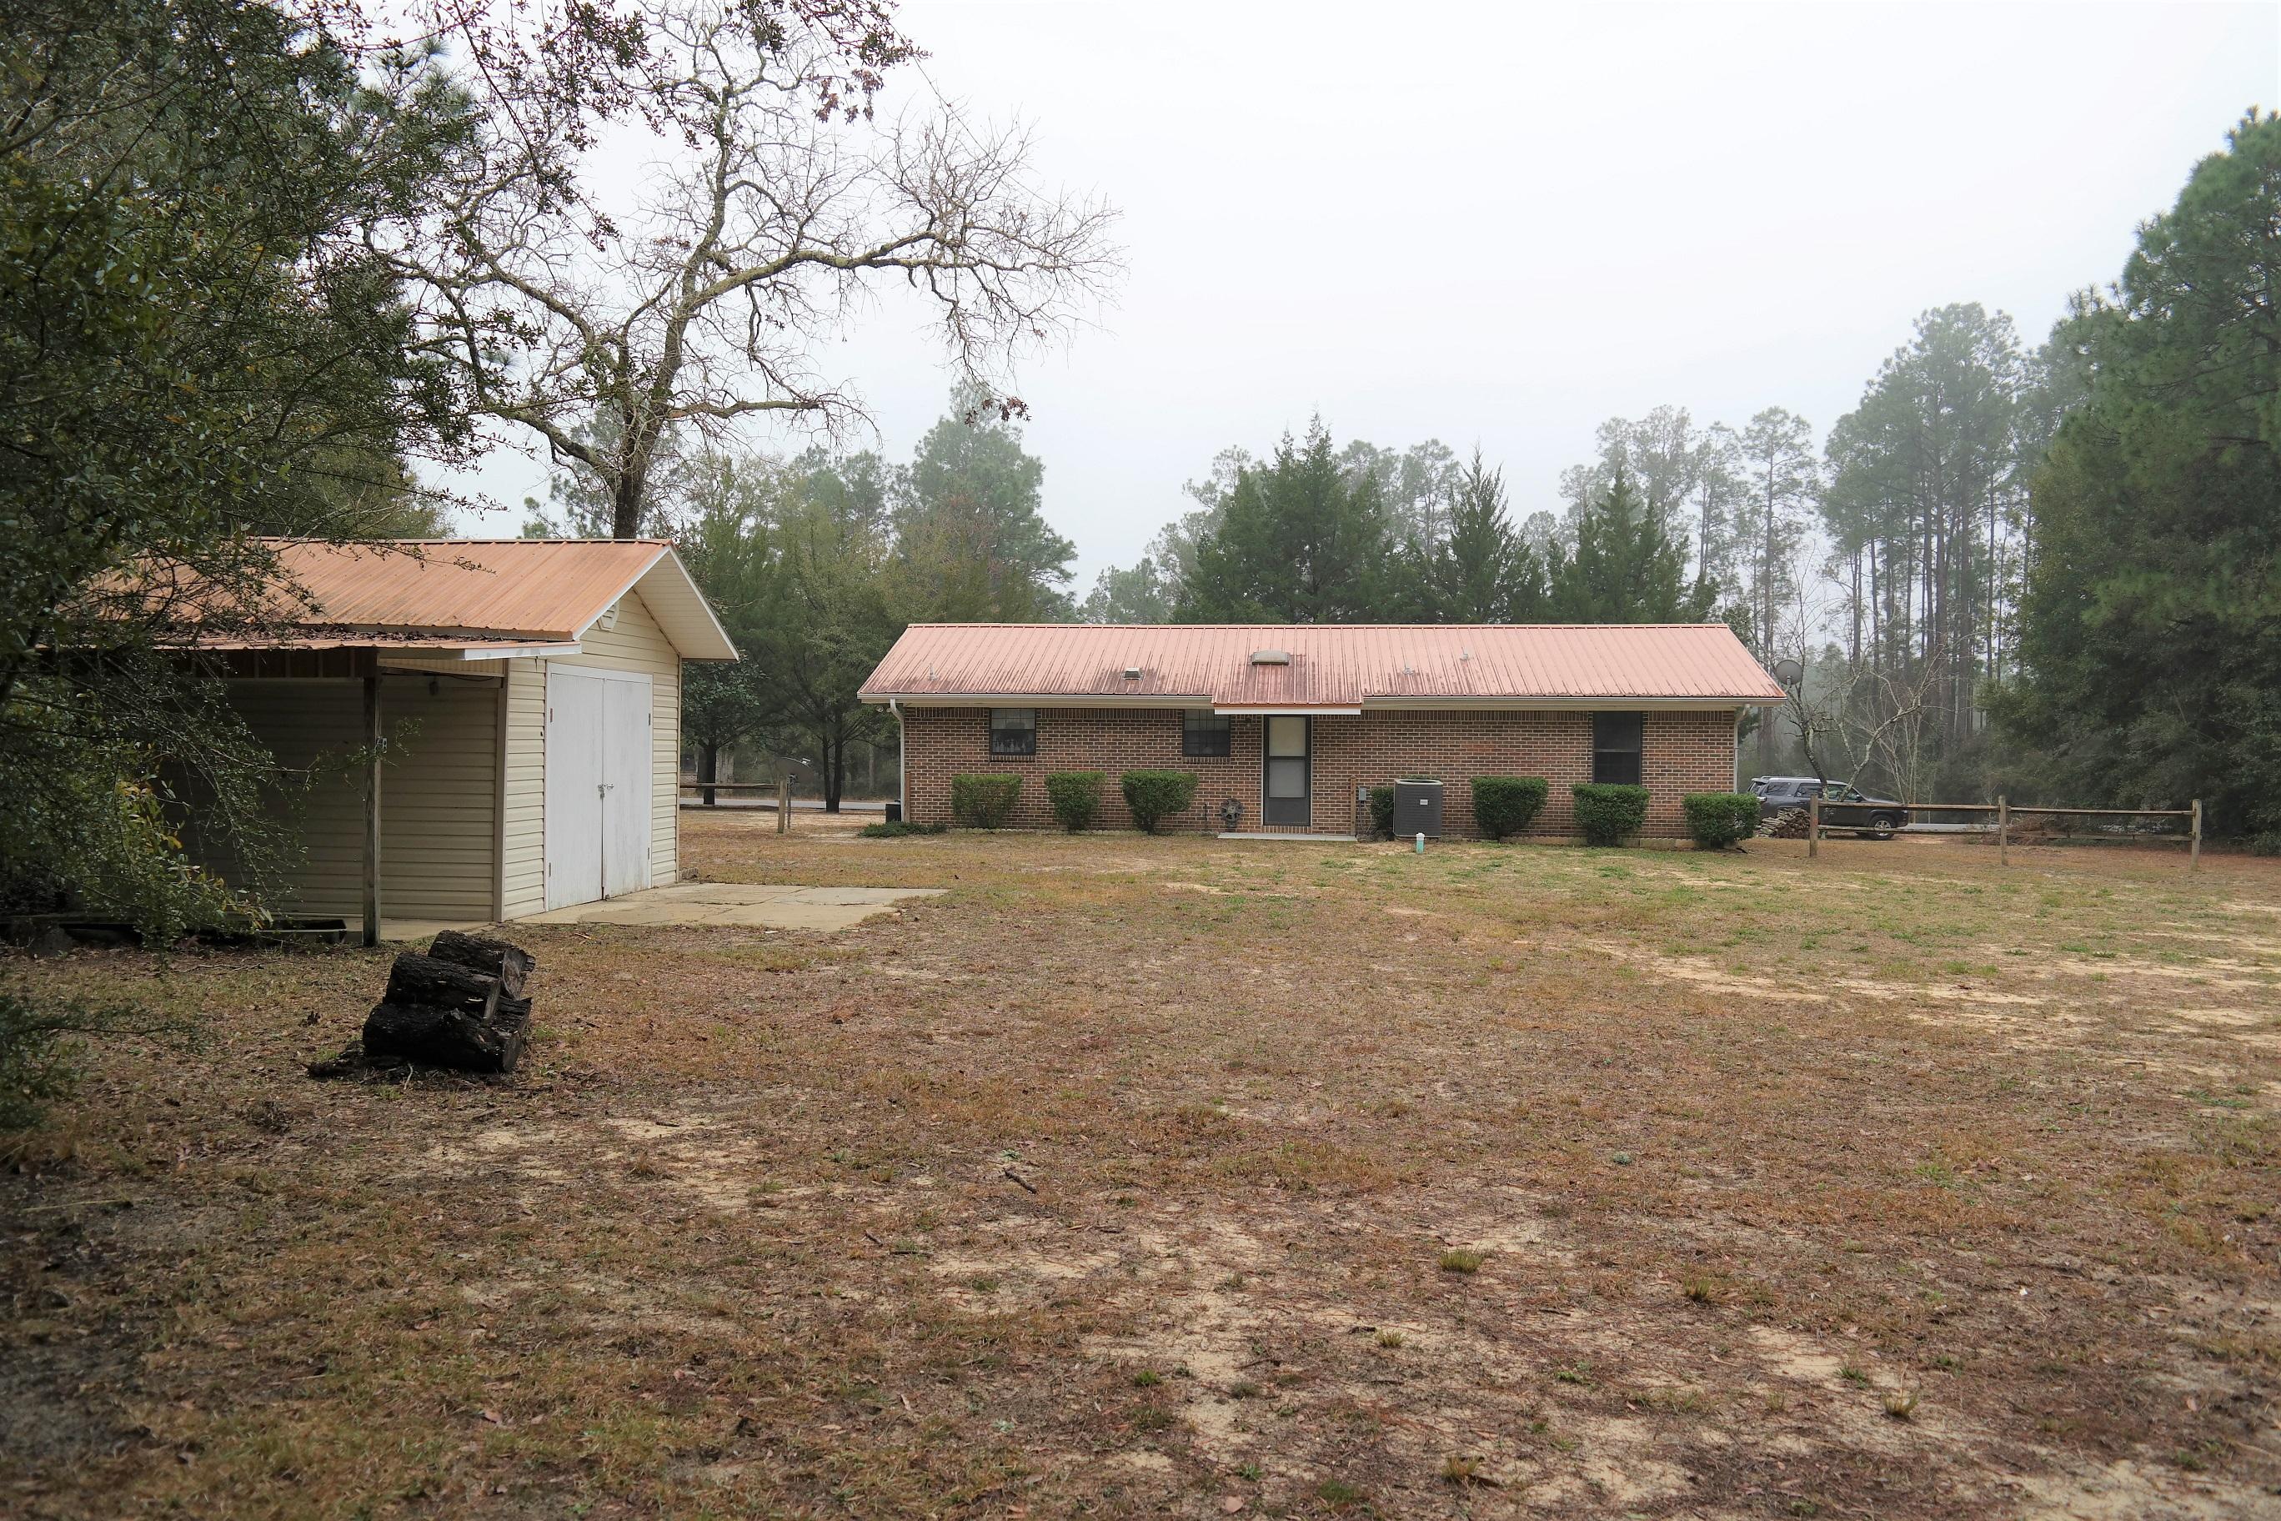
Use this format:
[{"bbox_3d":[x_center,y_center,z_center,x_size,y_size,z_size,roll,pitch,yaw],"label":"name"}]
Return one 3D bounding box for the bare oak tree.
[{"bbox_3d":[-5.600,-5.200,25.000,10.600,13.600,10.200,0,1,5],"label":"bare oak tree"}]

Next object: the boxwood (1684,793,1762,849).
[{"bbox_3d":[9.930,1.050,29.200,1.330,0.980,1.200,0,1,5],"label":"boxwood"}]

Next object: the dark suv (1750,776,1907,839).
[{"bbox_3d":[20.500,1.450,51.000,4.820,1.820,1.920,0,1,4],"label":"dark suv"}]

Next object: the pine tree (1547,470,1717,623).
[{"bbox_3d":[14.900,-3.200,52.000,5.800,11.200,5.800,0,1,5],"label":"pine tree"}]

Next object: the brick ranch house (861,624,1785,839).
[{"bbox_3d":[3.371,-0.680,34.130,16.300,4.100,8.400,0,1,5],"label":"brick ranch house"}]

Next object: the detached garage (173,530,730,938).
[{"bbox_3d":[-6.945,-0.362,15.170,4.950,3.400,6.100,0,1,5],"label":"detached garage"}]

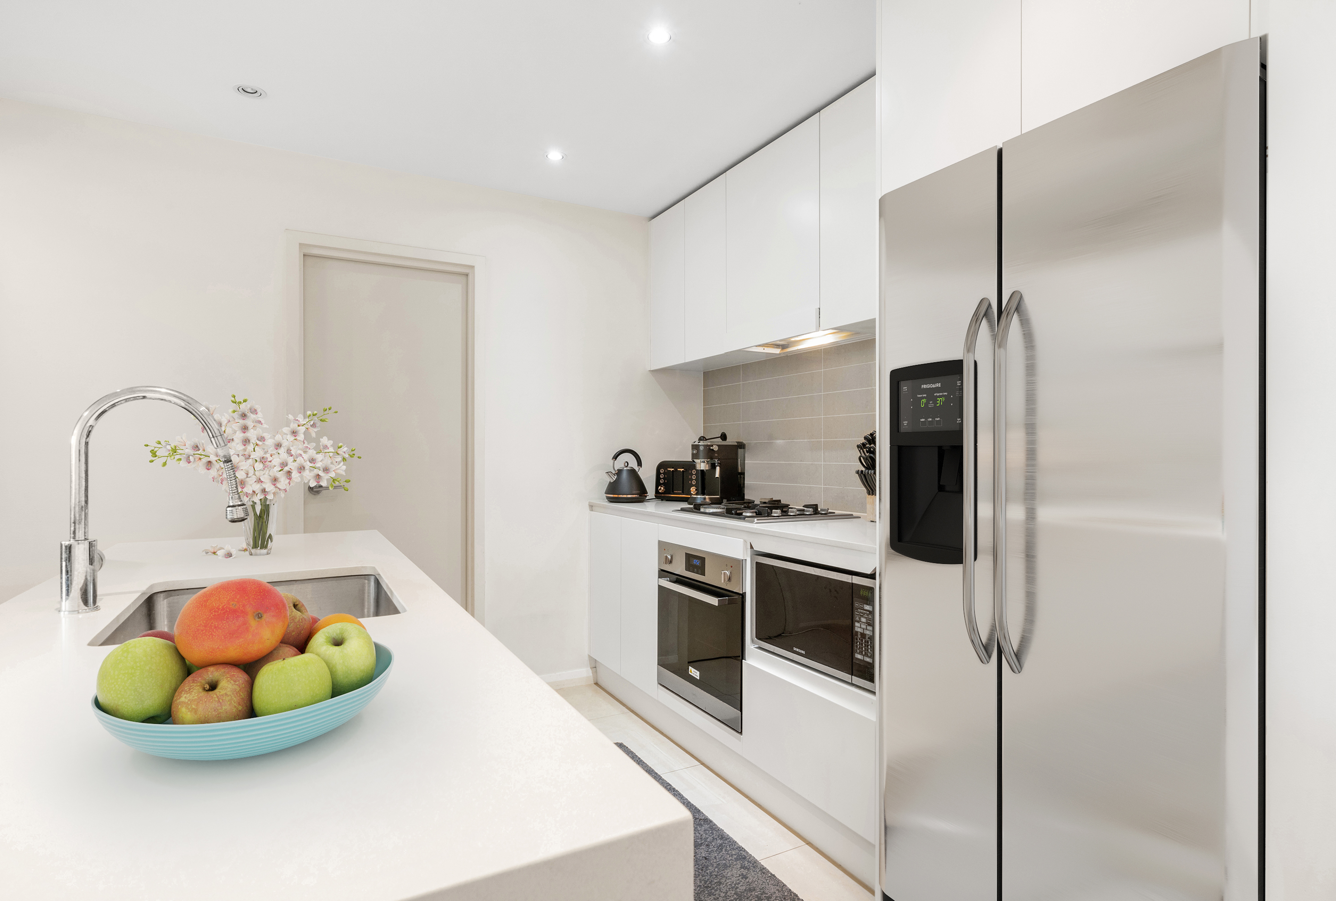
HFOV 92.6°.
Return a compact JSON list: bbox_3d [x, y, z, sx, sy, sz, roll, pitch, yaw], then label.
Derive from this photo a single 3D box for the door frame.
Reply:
[{"bbox_3d":[-1.215,0.157,2.790,0.800,2.085,0.120,0,0,-28],"label":"door frame"}]

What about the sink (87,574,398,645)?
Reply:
[{"bbox_3d":[-0.728,0.371,1.164,0.405,0.190,0.455,0,0,-30],"label":"sink"}]

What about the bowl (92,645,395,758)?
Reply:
[{"bbox_3d":[-0.392,0.236,0.613,0.245,0.056,0.245,0,0,-30],"label":"bowl"}]

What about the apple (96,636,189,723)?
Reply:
[{"bbox_3d":[-0.494,0.215,0.600,0.074,0.073,0.074,0,0,0],"label":"apple"}]

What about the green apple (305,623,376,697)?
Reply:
[{"bbox_3d":[-0.331,0.212,0.645,0.069,0.070,0.069,0,0,0],"label":"green apple"}]

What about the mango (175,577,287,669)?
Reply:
[{"bbox_3d":[-0.432,0.170,0.630,0.108,0.086,0.090,0,0,-17],"label":"mango"}]

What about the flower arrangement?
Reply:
[{"bbox_3d":[-1.031,0.065,1.644,0.460,0.404,0.370,0,0,-30],"label":"flower arrangement"}]

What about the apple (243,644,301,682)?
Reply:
[{"bbox_3d":[-0.391,0.223,0.630,0.074,0.069,0.074,0,0,-30],"label":"apple"}]

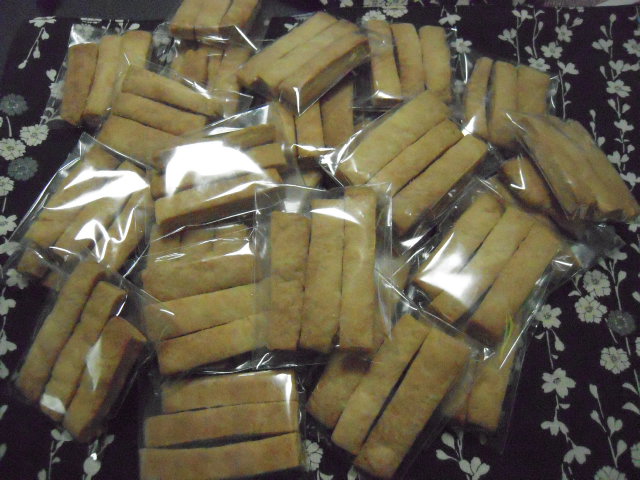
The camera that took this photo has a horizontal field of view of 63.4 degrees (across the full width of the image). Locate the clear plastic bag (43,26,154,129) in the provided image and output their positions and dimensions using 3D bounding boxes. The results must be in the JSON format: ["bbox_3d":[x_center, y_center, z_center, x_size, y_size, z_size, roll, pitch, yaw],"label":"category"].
[{"bbox_3d":[-0.233,-0.174,0.550,0.092,0.024,0.122,-3,62,-2],"label":"clear plastic bag"}]

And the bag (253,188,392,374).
[{"bbox_3d":[0.002,0.028,0.402,0.096,0.026,0.132,2,74,1],"label":"bag"}]

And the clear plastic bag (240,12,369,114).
[{"bbox_3d":[-0.016,-0.178,0.514,0.112,0.028,0.079,-40,69,-19],"label":"clear plastic bag"}]

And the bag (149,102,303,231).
[{"bbox_3d":[-0.085,-0.062,0.458,0.120,0.026,0.088,-14,63,-7],"label":"bag"}]

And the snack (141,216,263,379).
[{"bbox_3d":[-0.081,0.048,0.412,0.120,0.026,0.090,-15,63,-8],"label":"snack"}]

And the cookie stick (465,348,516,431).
[{"bbox_3d":[0.138,0.095,0.410,0.024,0.018,0.106,18,63,9],"label":"cookie stick"}]

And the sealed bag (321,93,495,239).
[{"bbox_3d":[0.081,-0.069,0.458,0.089,0.026,0.124,41,69,19],"label":"sealed bag"}]

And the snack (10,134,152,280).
[{"bbox_3d":[-0.211,-0.029,0.459,0.090,0.026,0.120,14,63,7],"label":"snack"}]

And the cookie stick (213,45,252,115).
[{"bbox_3d":[-0.093,-0.169,0.550,0.024,0.018,0.106,2,62,1],"label":"cookie stick"}]

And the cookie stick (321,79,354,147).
[{"bbox_3d":[0.018,-0.129,0.510,0.024,0.018,0.106,-4,62,-2],"label":"cookie stick"}]

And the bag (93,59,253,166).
[{"bbox_3d":[-0.141,-0.123,0.500,0.122,0.025,0.088,17,63,9],"label":"bag"}]

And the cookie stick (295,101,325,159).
[{"bbox_3d":[-0.011,-0.126,0.509,0.024,0.018,0.106,-5,62,-3],"label":"cookie stick"}]

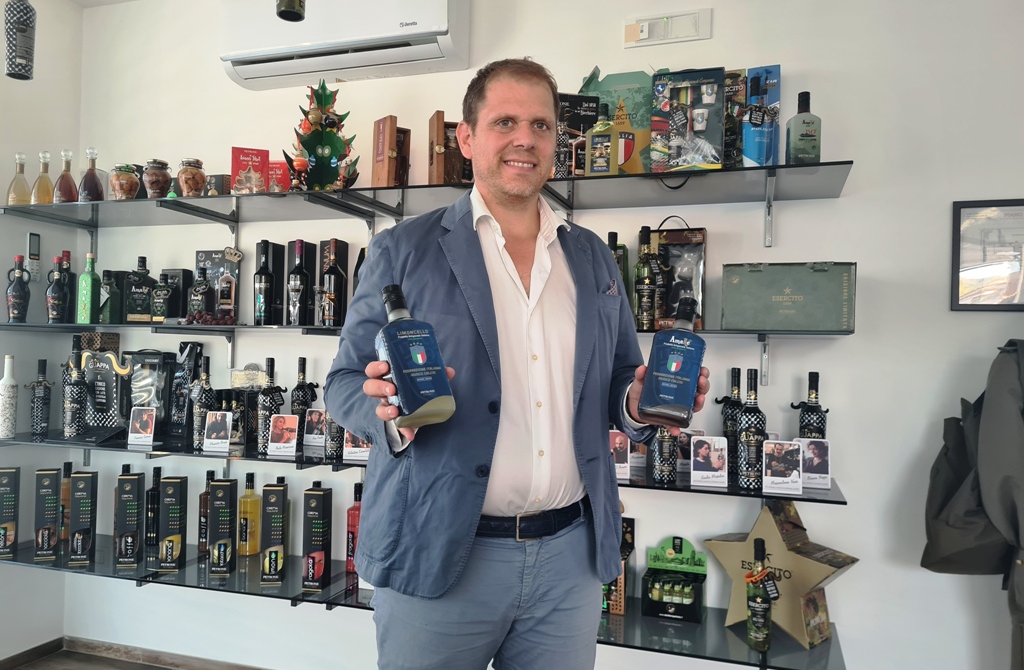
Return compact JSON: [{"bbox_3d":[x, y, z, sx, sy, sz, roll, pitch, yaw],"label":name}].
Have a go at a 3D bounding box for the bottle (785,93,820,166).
[{"bbox_3d":[0.738,-0.516,1.945,0.078,0.196,0.050,1,-1,4],"label":"bottle"}]

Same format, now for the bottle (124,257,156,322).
[{"bbox_3d":[-1.302,-0.158,2.706,0.110,0.241,0.055,1,-1,14],"label":"bottle"}]

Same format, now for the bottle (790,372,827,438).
[{"bbox_3d":[0.850,0.257,2.180,0.075,0.312,0.075,1,-1,21],"label":"bottle"}]

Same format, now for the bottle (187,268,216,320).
[{"bbox_3d":[-1.058,-0.133,2.626,0.082,0.195,0.045,1,-1,12],"label":"bottle"}]

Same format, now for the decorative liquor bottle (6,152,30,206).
[{"bbox_3d":[-1.779,-0.554,2.776,0.071,0.207,0.071,1,-1,-4],"label":"decorative liquor bottle"}]

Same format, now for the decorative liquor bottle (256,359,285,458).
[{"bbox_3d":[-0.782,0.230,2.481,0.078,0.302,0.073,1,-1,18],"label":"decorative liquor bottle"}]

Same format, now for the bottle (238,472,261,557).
[{"bbox_3d":[-0.936,0.645,2.751,0.059,0.298,0.059,1,-1,18],"label":"bottle"}]

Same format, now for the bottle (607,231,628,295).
[{"bbox_3d":[0.284,-0.151,2.145,0.062,0.282,0.062,1,-1,7],"label":"bottle"}]

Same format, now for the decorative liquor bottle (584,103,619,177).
[{"bbox_3d":[0.241,-0.521,2.063,0.090,0.204,0.058,1,-1,18],"label":"decorative liquor bottle"}]

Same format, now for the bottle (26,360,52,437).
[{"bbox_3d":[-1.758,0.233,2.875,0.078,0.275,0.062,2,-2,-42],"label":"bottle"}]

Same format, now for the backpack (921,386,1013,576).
[{"bbox_3d":[1.204,0.377,1.980,0.280,0.470,0.180,1,-1,18],"label":"backpack"}]

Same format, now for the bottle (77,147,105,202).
[{"bbox_3d":[-1.508,-0.559,2.757,0.087,0.227,0.087,1,-1,18],"label":"bottle"}]

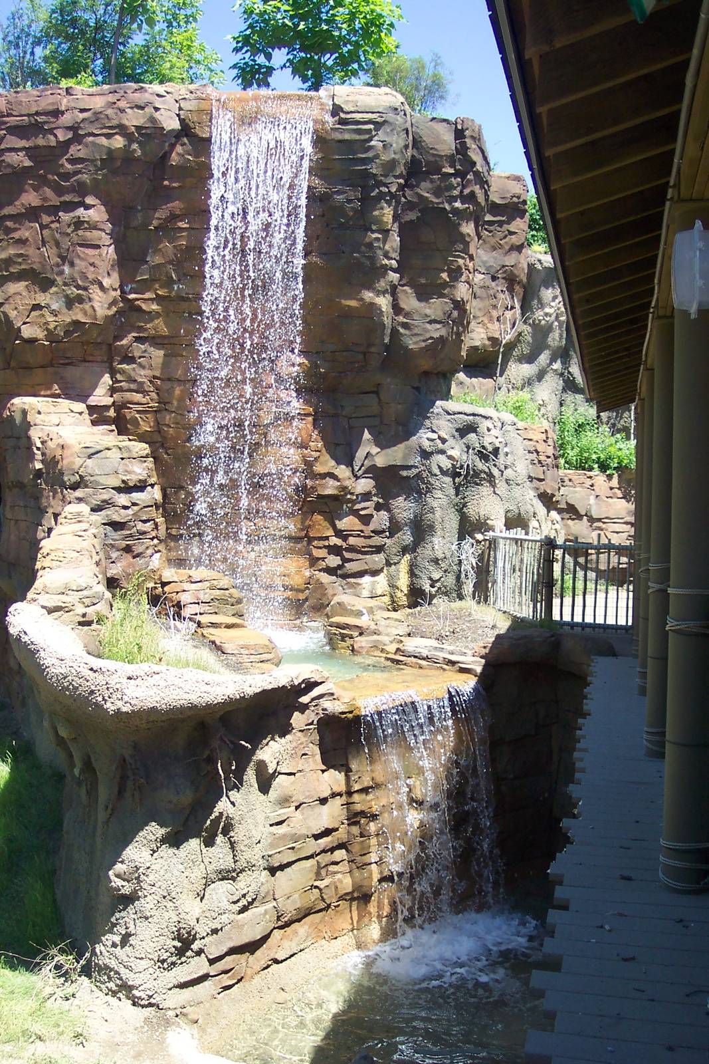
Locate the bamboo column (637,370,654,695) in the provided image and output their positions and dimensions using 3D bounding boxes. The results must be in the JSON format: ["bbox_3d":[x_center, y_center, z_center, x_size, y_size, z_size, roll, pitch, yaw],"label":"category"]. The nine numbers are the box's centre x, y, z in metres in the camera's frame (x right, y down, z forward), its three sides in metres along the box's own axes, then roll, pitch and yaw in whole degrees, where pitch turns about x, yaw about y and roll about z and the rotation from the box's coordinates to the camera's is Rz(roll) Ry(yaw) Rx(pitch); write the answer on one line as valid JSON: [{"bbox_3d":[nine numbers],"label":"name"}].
[{"bbox_3d":[2.425,0.005,9.130,0.190,2.630,0.190,1,1,13],"label":"bamboo column"}]

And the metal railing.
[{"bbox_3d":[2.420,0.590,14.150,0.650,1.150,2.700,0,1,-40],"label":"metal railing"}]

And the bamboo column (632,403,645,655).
[{"bbox_3d":[2.980,-0.026,11.530,0.190,2.630,0.190,1,1,13],"label":"bamboo column"}]

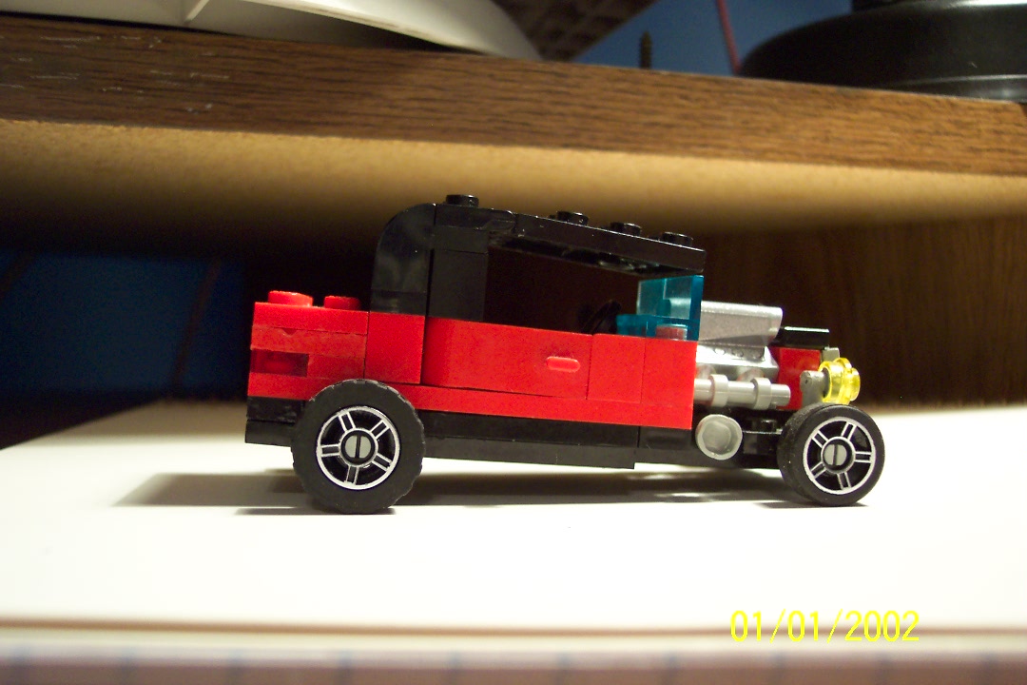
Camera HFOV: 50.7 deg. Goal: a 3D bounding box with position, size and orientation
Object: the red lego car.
[{"bbox_3d":[0.006,0.000,0.172,0.092,0.044,0.048,0,2,-7],"label":"red lego car"}]

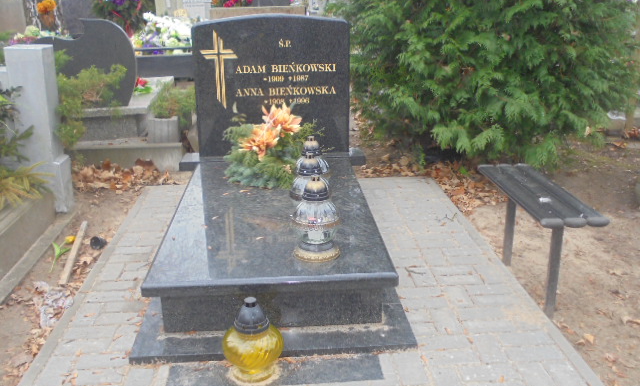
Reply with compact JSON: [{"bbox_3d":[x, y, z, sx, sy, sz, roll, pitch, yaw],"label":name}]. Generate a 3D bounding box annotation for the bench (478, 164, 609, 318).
[{"bbox_3d":[0.975,0.181,2.900,0.265,0.420,0.830,-2,18,-3],"label":"bench"}]

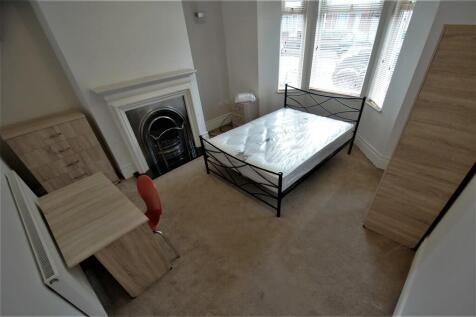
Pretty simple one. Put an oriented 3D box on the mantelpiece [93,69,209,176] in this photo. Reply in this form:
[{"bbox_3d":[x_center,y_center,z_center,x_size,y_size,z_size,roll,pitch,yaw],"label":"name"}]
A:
[{"bbox_3d":[-1.205,-0.563,3.250,0.170,1.358,1.525,23,41,37],"label":"mantelpiece"}]

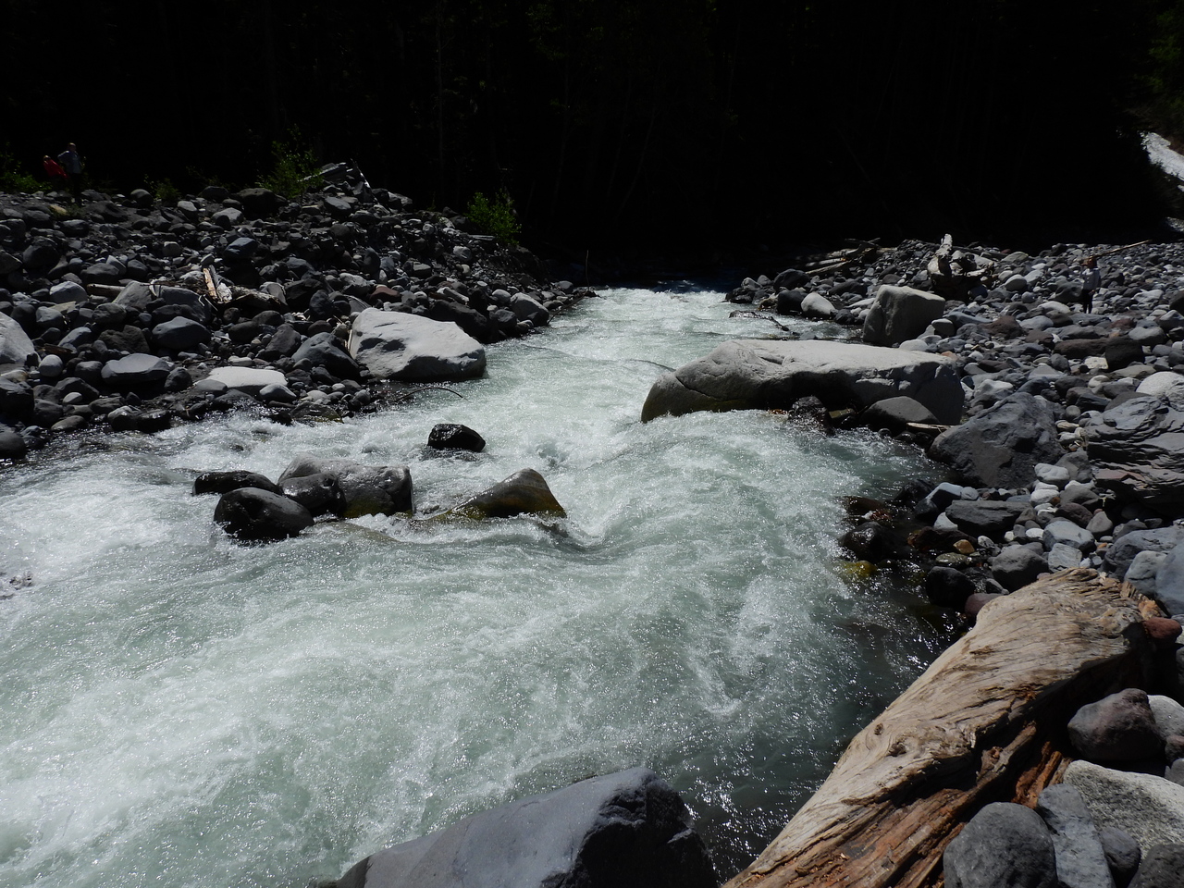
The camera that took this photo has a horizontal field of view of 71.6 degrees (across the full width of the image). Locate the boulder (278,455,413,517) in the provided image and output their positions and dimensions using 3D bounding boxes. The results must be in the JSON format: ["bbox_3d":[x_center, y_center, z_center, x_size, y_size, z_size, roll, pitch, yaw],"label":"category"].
[{"bbox_3d":[-2.774,0.492,9.411,1.420,0.650,1.000,-1,14,-6],"label":"boulder"}]

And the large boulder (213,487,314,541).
[{"bbox_3d":[-3.397,0.710,8.692,0.980,0.600,0.750,1,14,0],"label":"large boulder"}]

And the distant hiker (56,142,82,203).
[{"bbox_3d":[-15.607,-8.056,24.485,0.650,1.750,0.400,-4,15,-17],"label":"distant hiker"}]

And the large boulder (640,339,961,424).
[{"bbox_3d":[3.584,-1.151,14.425,5.000,1.250,2.100,3,14,10],"label":"large boulder"}]

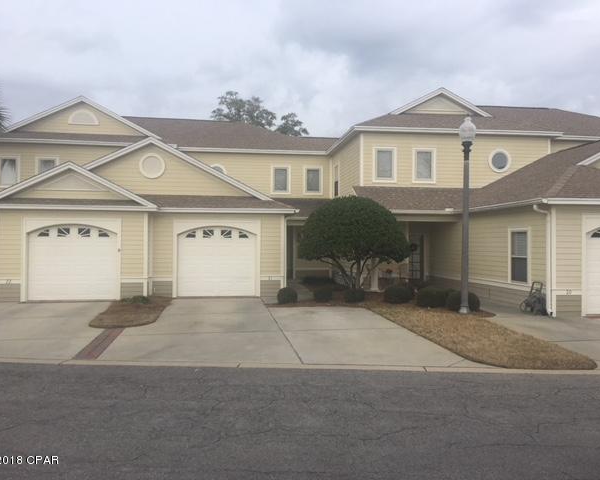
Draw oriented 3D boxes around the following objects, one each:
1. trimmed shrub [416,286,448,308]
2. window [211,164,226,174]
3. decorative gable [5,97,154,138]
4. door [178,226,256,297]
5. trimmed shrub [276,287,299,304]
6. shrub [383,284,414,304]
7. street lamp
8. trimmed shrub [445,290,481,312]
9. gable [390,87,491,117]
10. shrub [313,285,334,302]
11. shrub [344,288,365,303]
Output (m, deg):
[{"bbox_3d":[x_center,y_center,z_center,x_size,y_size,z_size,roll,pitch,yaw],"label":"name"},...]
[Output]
[{"bbox_3d":[3.509,1.498,14.196,0.847,0.513,0.800,0,-1,-7],"label":"trimmed shrub"},{"bbox_3d":[-3.262,-2.596,21.250,0.800,0.800,0.120,0,0,-8],"label":"window"},{"bbox_3d":[-7.883,-4.545,19.897,5.450,1.480,0.600,0,0,-8],"label":"decorative gable"},{"bbox_3d":[-2.526,0.662,16.500,2.420,2.150,0.100,0,-1,-7],"label":"door"},{"bbox_3d":[-0.328,1.514,14.716,0.560,0.449,0.560,0,-1,-7],"label":"trimmed shrub"},{"bbox_3d":[2.792,1.521,15.062,0.834,0.475,0.750,0,-1,-7],"label":"shrub"},{"bbox_3d":[3.826,-0.562,12.300,0.400,4.550,0.400,0,0,-8],"label":"street lamp"},{"bbox_3d":[3.894,1.469,12.850,0.860,0.560,0.860,0,0,-8],"label":"trimmed shrub"},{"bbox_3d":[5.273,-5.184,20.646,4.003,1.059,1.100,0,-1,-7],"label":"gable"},{"bbox_3d":[0.691,1.528,15.401,0.574,0.443,0.560,0,-1,-7],"label":"shrub"},{"bbox_3d":[1.489,1.522,14.650,0.560,0.400,0.560,0,0,-8],"label":"shrub"}]

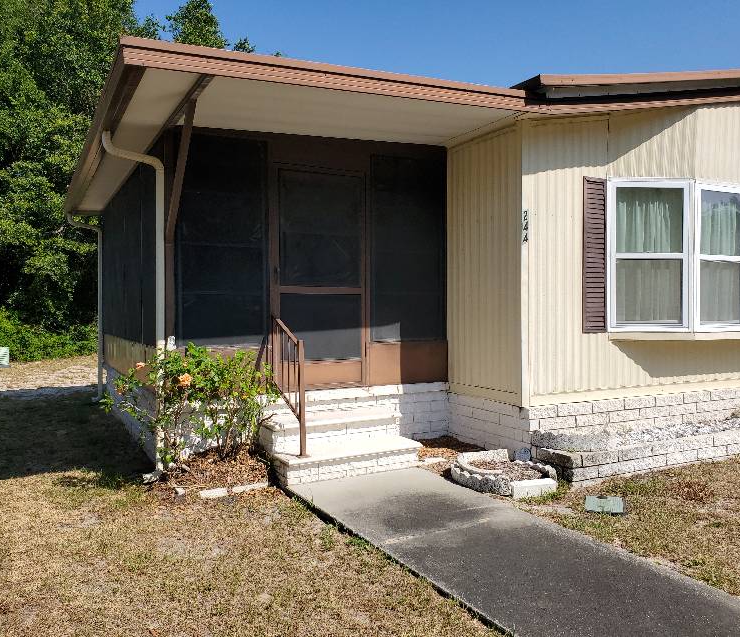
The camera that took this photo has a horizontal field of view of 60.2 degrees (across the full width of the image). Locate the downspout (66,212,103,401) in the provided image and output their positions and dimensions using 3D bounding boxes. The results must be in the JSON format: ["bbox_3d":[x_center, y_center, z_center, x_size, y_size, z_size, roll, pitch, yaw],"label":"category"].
[{"bbox_3d":[-4.209,-0.156,9.426,0.495,2.727,0.091,0,1,-28],"label":"downspout"}]

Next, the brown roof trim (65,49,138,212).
[{"bbox_3d":[-2.987,-1.599,6.720,0.141,0.212,6.212,0,1,-28],"label":"brown roof trim"}]

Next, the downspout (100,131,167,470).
[{"bbox_3d":[-1.884,-0.116,5.092,0.495,2.722,0.091,0,1,-28],"label":"downspout"}]

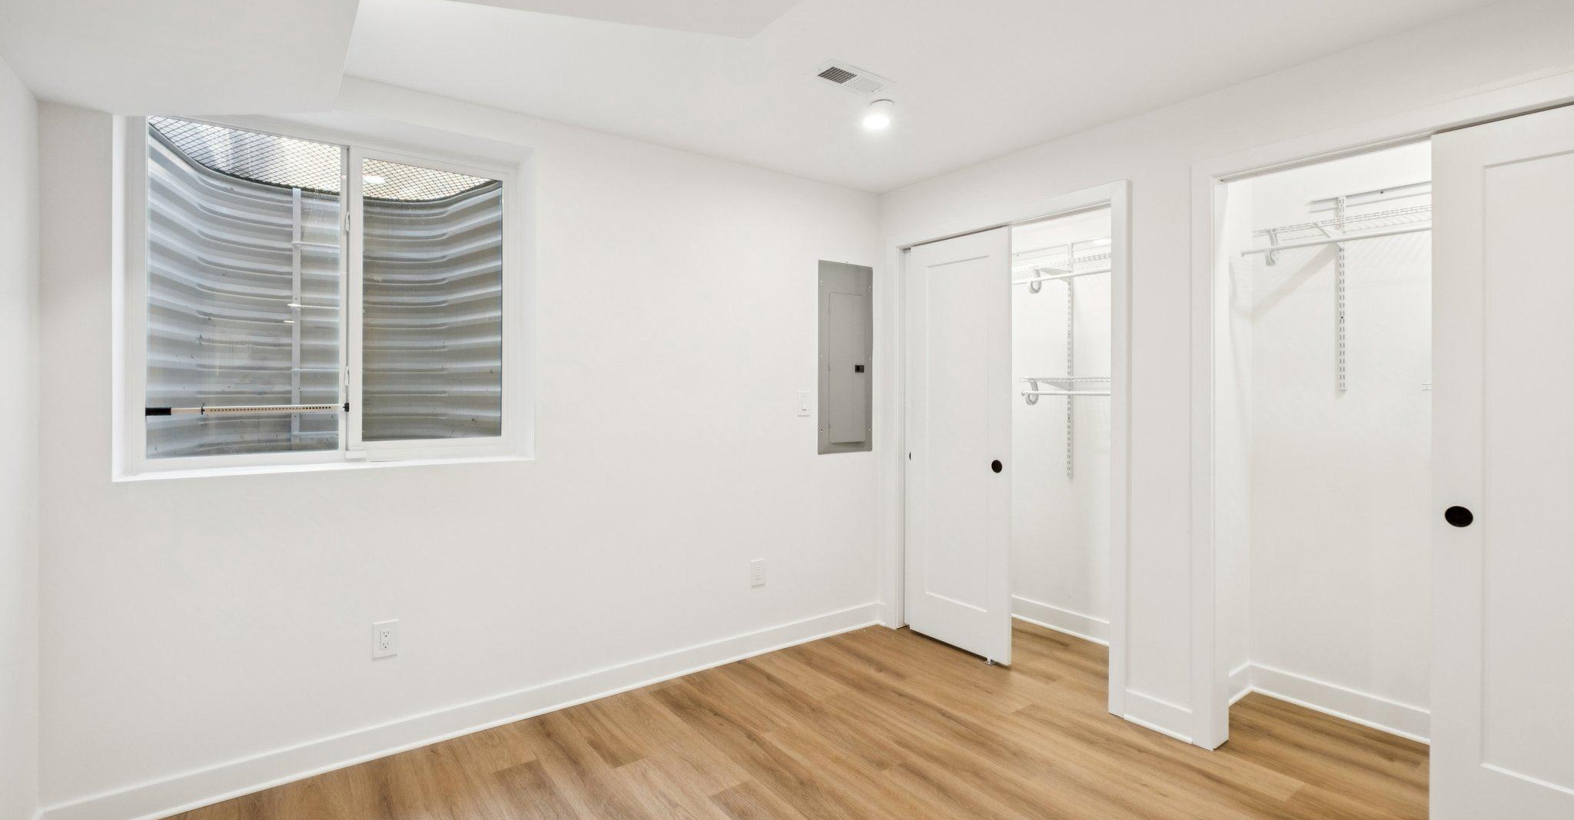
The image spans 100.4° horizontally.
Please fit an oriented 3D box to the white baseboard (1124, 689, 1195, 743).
[{"bbox_3d":[1.443,1.189,2.556,0.018,0.116,0.250,0,0,-37],"label":"white baseboard"}]

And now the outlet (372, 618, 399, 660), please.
[{"bbox_3d":[-1.431,0.817,2.337,0.076,0.122,0.008,0,0,-37],"label":"outlet"}]

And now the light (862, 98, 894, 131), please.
[{"bbox_3d":[0.385,-1.234,2.789,0.120,0.030,0.120,0,0,-37],"label":"light"}]

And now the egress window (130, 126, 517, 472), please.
[{"bbox_3d":[-1.611,-0.419,2.433,1.160,1.200,0.100,0,0,-37],"label":"egress window"}]

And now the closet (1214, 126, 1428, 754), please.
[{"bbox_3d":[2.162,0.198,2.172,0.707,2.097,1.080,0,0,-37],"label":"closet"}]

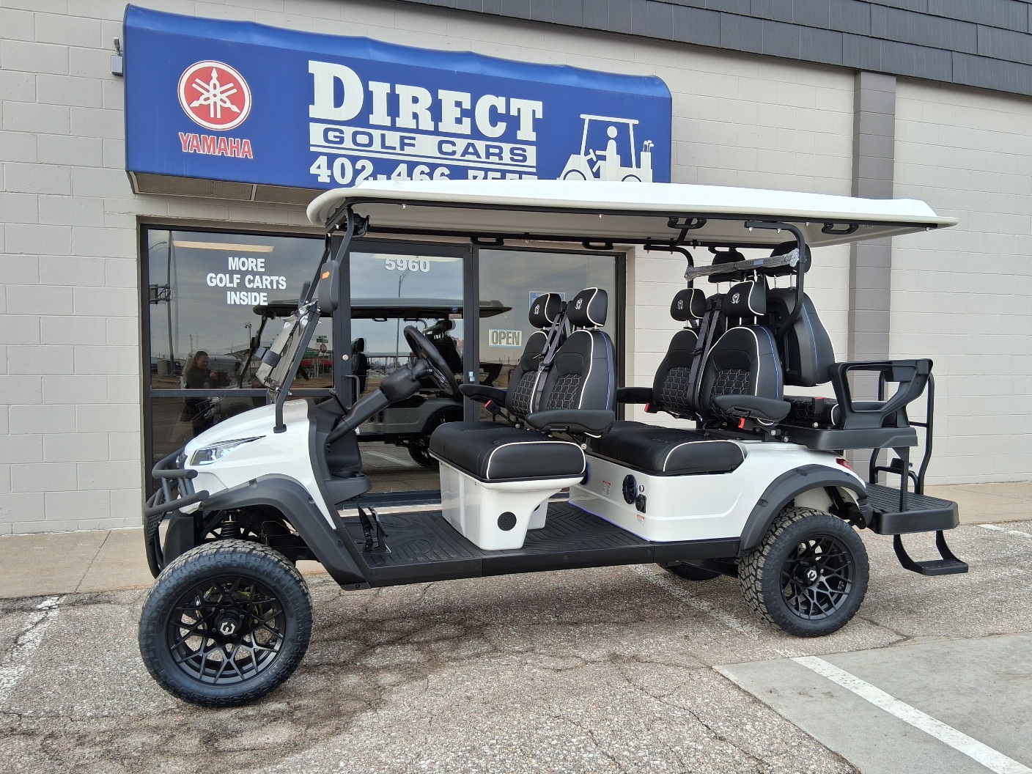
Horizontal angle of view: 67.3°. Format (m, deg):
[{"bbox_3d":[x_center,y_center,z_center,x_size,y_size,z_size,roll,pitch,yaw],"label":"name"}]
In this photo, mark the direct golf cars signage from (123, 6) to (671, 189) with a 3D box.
[{"bbox_3d":[-0.722,-1.993,5.829,3.929,1.202,0.505,0,3,-18],"label":"direct golf cars signage"}]

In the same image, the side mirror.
[{"bbox_3d":[-0.662,-0.360,2.769,0.085,0.182,0.150,0,3,-18],"label":"side mirror"}]

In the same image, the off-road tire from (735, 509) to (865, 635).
[{"bbox_3d":[1.304,0.849,3.580,0.575,0.575,0.230,0,3,-18],"label":"off-road tire"}]

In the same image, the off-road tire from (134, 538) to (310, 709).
[{"bbox_3d":[-1.044,0.852,2.804,0.575,0.575,0.230,0,3,-18],"label":"off-road tire"}]

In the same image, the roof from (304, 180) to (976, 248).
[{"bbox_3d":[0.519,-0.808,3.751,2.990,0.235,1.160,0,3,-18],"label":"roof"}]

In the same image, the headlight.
[{"bbox_3d":[-1.089,0.236,2.903,0.270,0.120,0.210,0,3,-18],"label":"headlight"}]

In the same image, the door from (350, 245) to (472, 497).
[{"bbox_3d":[-0.898,-0.121,6.330,1.020,2.071,0.051,0,3,-18],"label":"door"}]

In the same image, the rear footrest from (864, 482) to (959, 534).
[{"bbox_3d":[1.829,0.630,4.250,0.510,0.135,0.900,0,3,-18],"label":"rear footrest"}]

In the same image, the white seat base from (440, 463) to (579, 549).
[{"bbox_3d":[-0.080,0.496,3.591,0.415,0.295,0.980,0,3,-18],"label":"white seat base"}]

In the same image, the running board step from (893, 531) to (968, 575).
[{"bbox_3d":[2.075,0.809,3.892,0.300,0.198,0.210,0,3,-18],"label":"running board step"}]

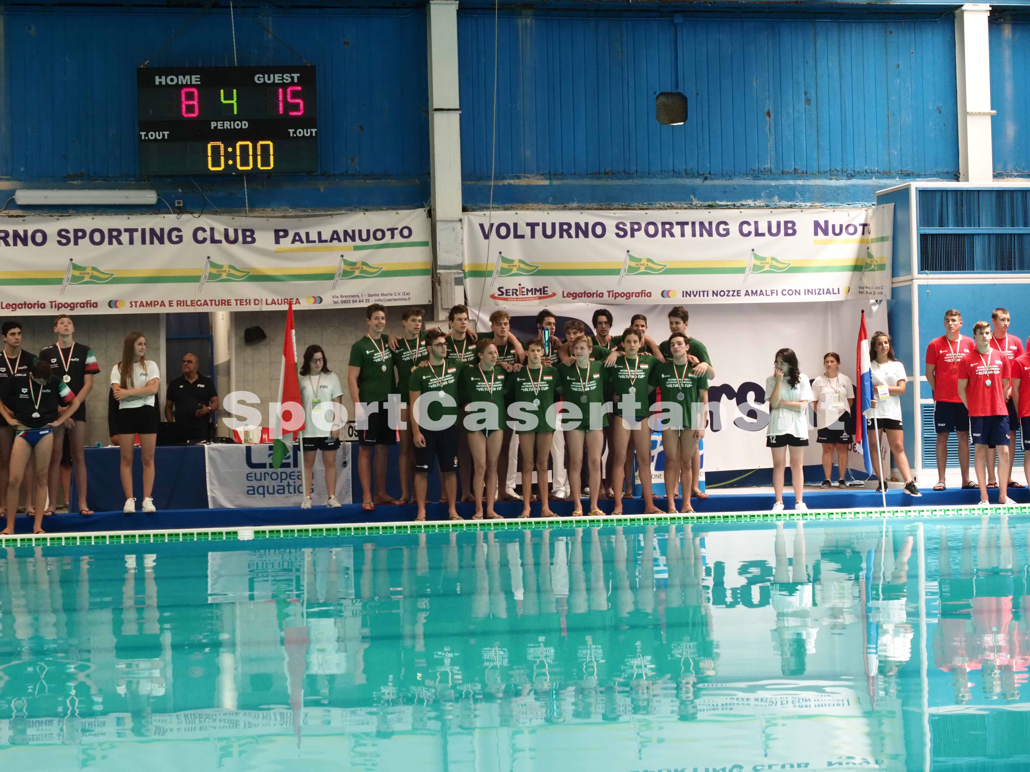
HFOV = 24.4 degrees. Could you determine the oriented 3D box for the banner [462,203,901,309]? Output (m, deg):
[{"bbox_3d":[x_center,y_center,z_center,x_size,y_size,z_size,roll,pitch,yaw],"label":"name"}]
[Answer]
[{"bbox_3d":[1.918,-1.515,27.524,4.940,1.140,0.750,-1,-1,-11],"label":"banner"}]

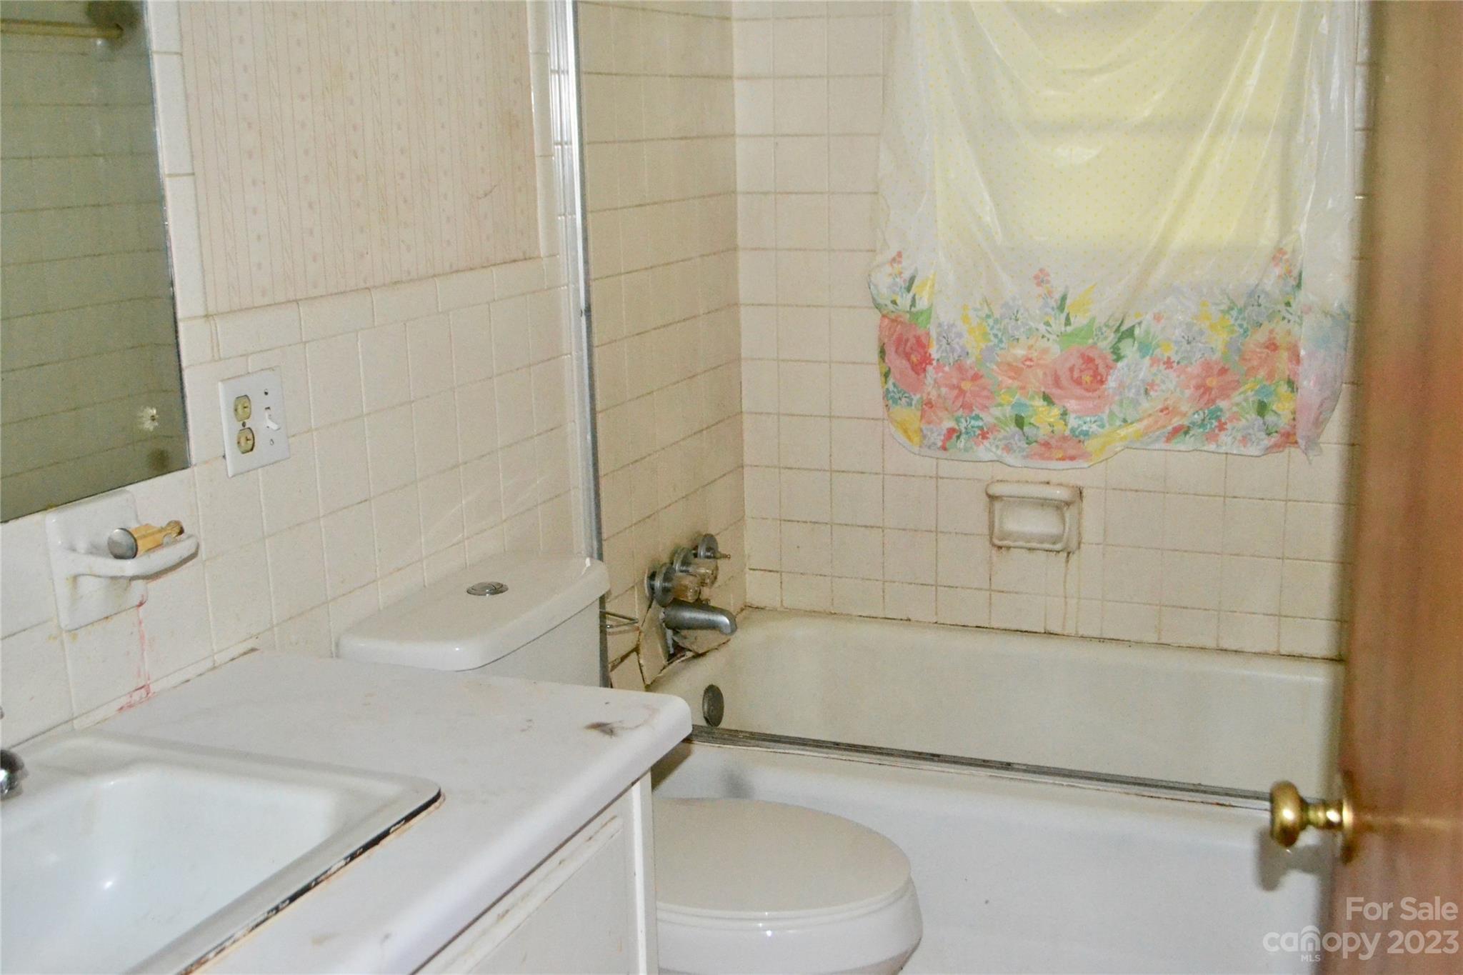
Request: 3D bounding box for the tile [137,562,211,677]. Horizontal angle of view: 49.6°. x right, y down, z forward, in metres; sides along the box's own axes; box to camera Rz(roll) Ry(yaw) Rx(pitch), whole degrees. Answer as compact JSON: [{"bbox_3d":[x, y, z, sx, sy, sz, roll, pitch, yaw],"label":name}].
[{"bbox_3d":[-0.622,0.149,1.764,0.008,0.108,0.108,4,14,22],"label":"tile"}]

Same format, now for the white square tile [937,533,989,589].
[{"bbox_3d":[0.460,0.144,3.139,0.108,0.108,0.008,4,14,22],"label":"white square tile"}]

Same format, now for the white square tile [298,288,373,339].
[{"bbox_3d":[-0.497,-0.216,1.980,0.010,0.051,0.151,4,14,22],"label":"white square tile"}]

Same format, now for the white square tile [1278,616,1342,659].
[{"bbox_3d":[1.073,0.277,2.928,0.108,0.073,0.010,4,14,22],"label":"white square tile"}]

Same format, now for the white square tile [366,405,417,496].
[{"bbox_3d":[-0.455,-0.050,2.113,0.010,0.108,0.108,4,14,22],"label":"white square tile"}]

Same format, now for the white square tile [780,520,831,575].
[{"bbox_3d":[0.157,0.125,3.271,0.108,0.108,0.010,4,14,22],"label":"white square tile"}]

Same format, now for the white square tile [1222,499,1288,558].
[{"bbox_3d":[0.961,0.073,2.905,0.108,0.109,0.009,4,14,22],"label":"white square tile"}]

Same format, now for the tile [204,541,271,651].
[{"bbox_3d":[-0.576,0.127,1.841,0.010,0.108,0.108,4,14,22],"label":"tile"}]

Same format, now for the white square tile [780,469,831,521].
[{"bbox_3d":[0.155,0.016,3.233,0.108,0.109,0.009,4,14,22],"label":"white square tile"}]

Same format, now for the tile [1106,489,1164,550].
[{"bbox_3d":[0.759,0.059,2.987,0.108,0.109,0.009,4,14,22],"label":"tile"}]

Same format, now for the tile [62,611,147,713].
[{"bbox_3d":[-0.662,0.175,1.669,0.008,0.105,0.108,4,14,22],"label":"tile"}]

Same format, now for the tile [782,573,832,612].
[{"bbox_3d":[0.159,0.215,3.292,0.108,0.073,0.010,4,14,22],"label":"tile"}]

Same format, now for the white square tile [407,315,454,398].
[{"bbox_3d":[-0.417,-0.181,2.188,0.010,0.108,0.108,4,14,22],"label":"white square tile"}]

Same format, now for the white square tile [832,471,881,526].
[{"bbox_3d":[0.256,0.024,3.196,0.108,0.109,0.009,4,14,22],"label":"white square tile"}]

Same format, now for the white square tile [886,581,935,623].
[{"bbox_3d":[0.361,0.230,3.200,0.108,0.076,0.009,4,14,22],"label":"white square tile"}]

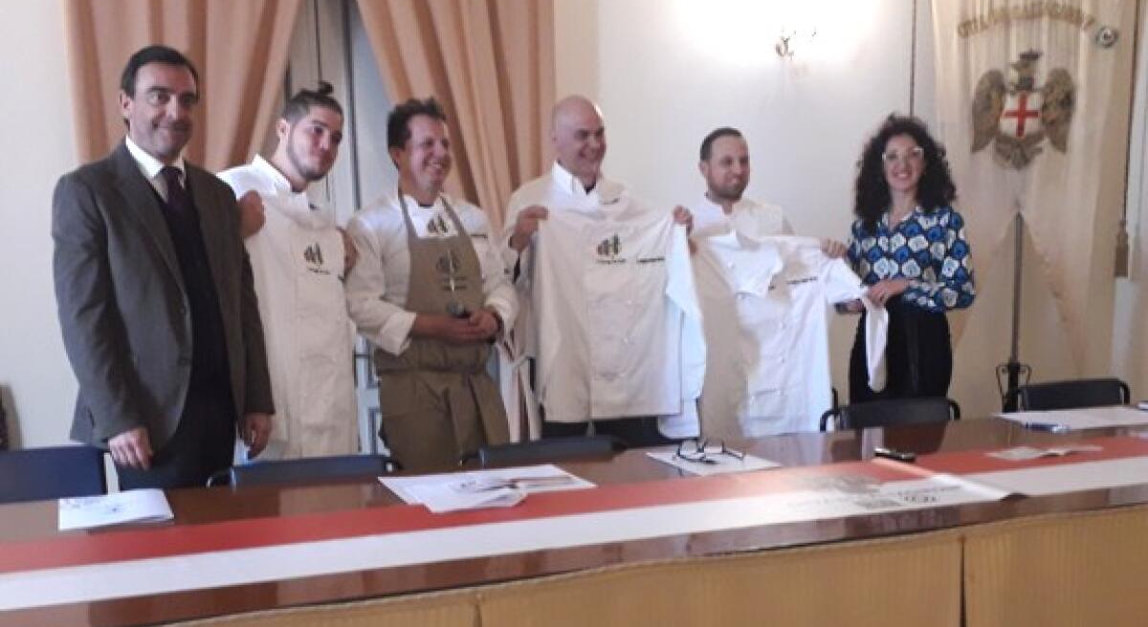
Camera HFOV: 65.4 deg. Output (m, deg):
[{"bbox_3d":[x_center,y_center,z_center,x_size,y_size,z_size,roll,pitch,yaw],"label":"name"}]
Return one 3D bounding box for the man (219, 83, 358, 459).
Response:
[{"bbox_3d":[-0.714,0.234,2.598,0.500,1.763,0.400,-6,8,-38],"label":"man"}]

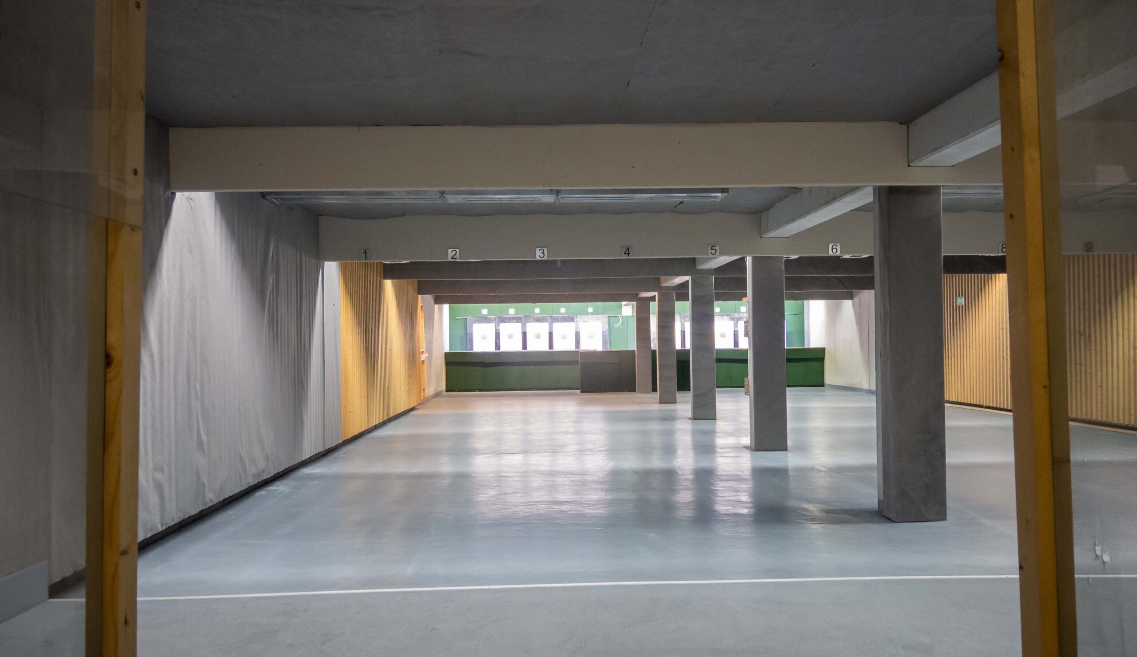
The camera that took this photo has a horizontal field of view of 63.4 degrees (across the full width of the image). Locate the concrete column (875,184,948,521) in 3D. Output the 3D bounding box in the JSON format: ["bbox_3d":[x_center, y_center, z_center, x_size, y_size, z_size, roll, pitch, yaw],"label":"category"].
[{"bbox_3d":[2.443,0.170,6.613,0.374,2.363,0.335,-1,-1,-2],"label":"concrete column"}]

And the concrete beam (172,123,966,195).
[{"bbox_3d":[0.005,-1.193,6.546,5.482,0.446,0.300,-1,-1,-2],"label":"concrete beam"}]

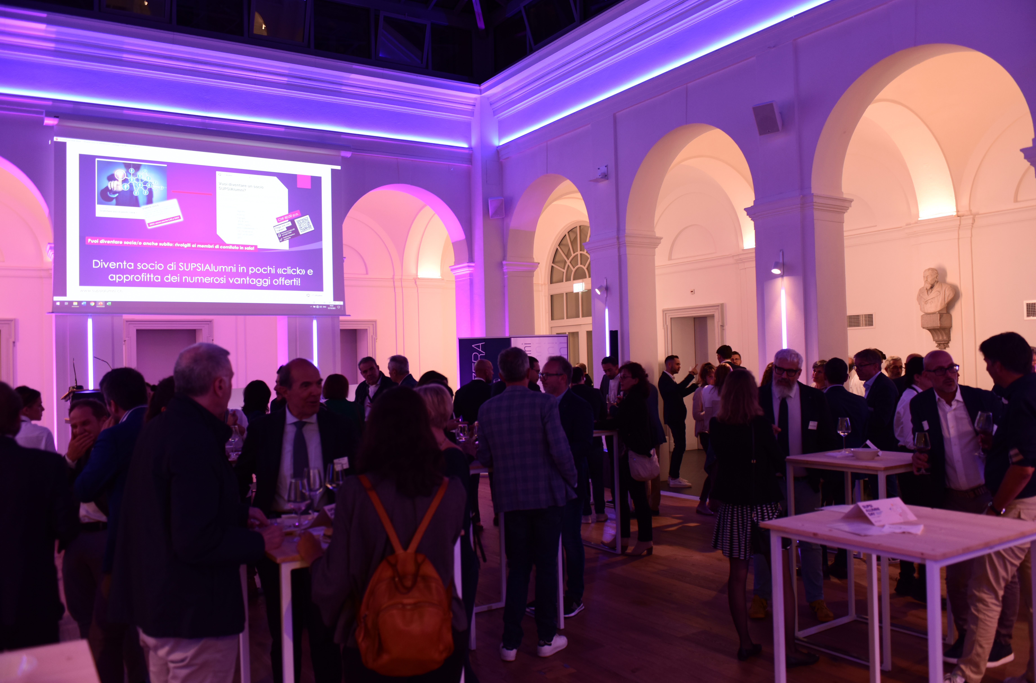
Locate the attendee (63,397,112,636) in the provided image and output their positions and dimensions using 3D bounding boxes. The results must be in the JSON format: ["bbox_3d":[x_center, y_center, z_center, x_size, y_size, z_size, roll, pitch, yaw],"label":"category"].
[{"bbox_3d":[-2.168,1.078,4.100,0.550,1.590,0.480,-2,-1,23],"label":"attendee"}]

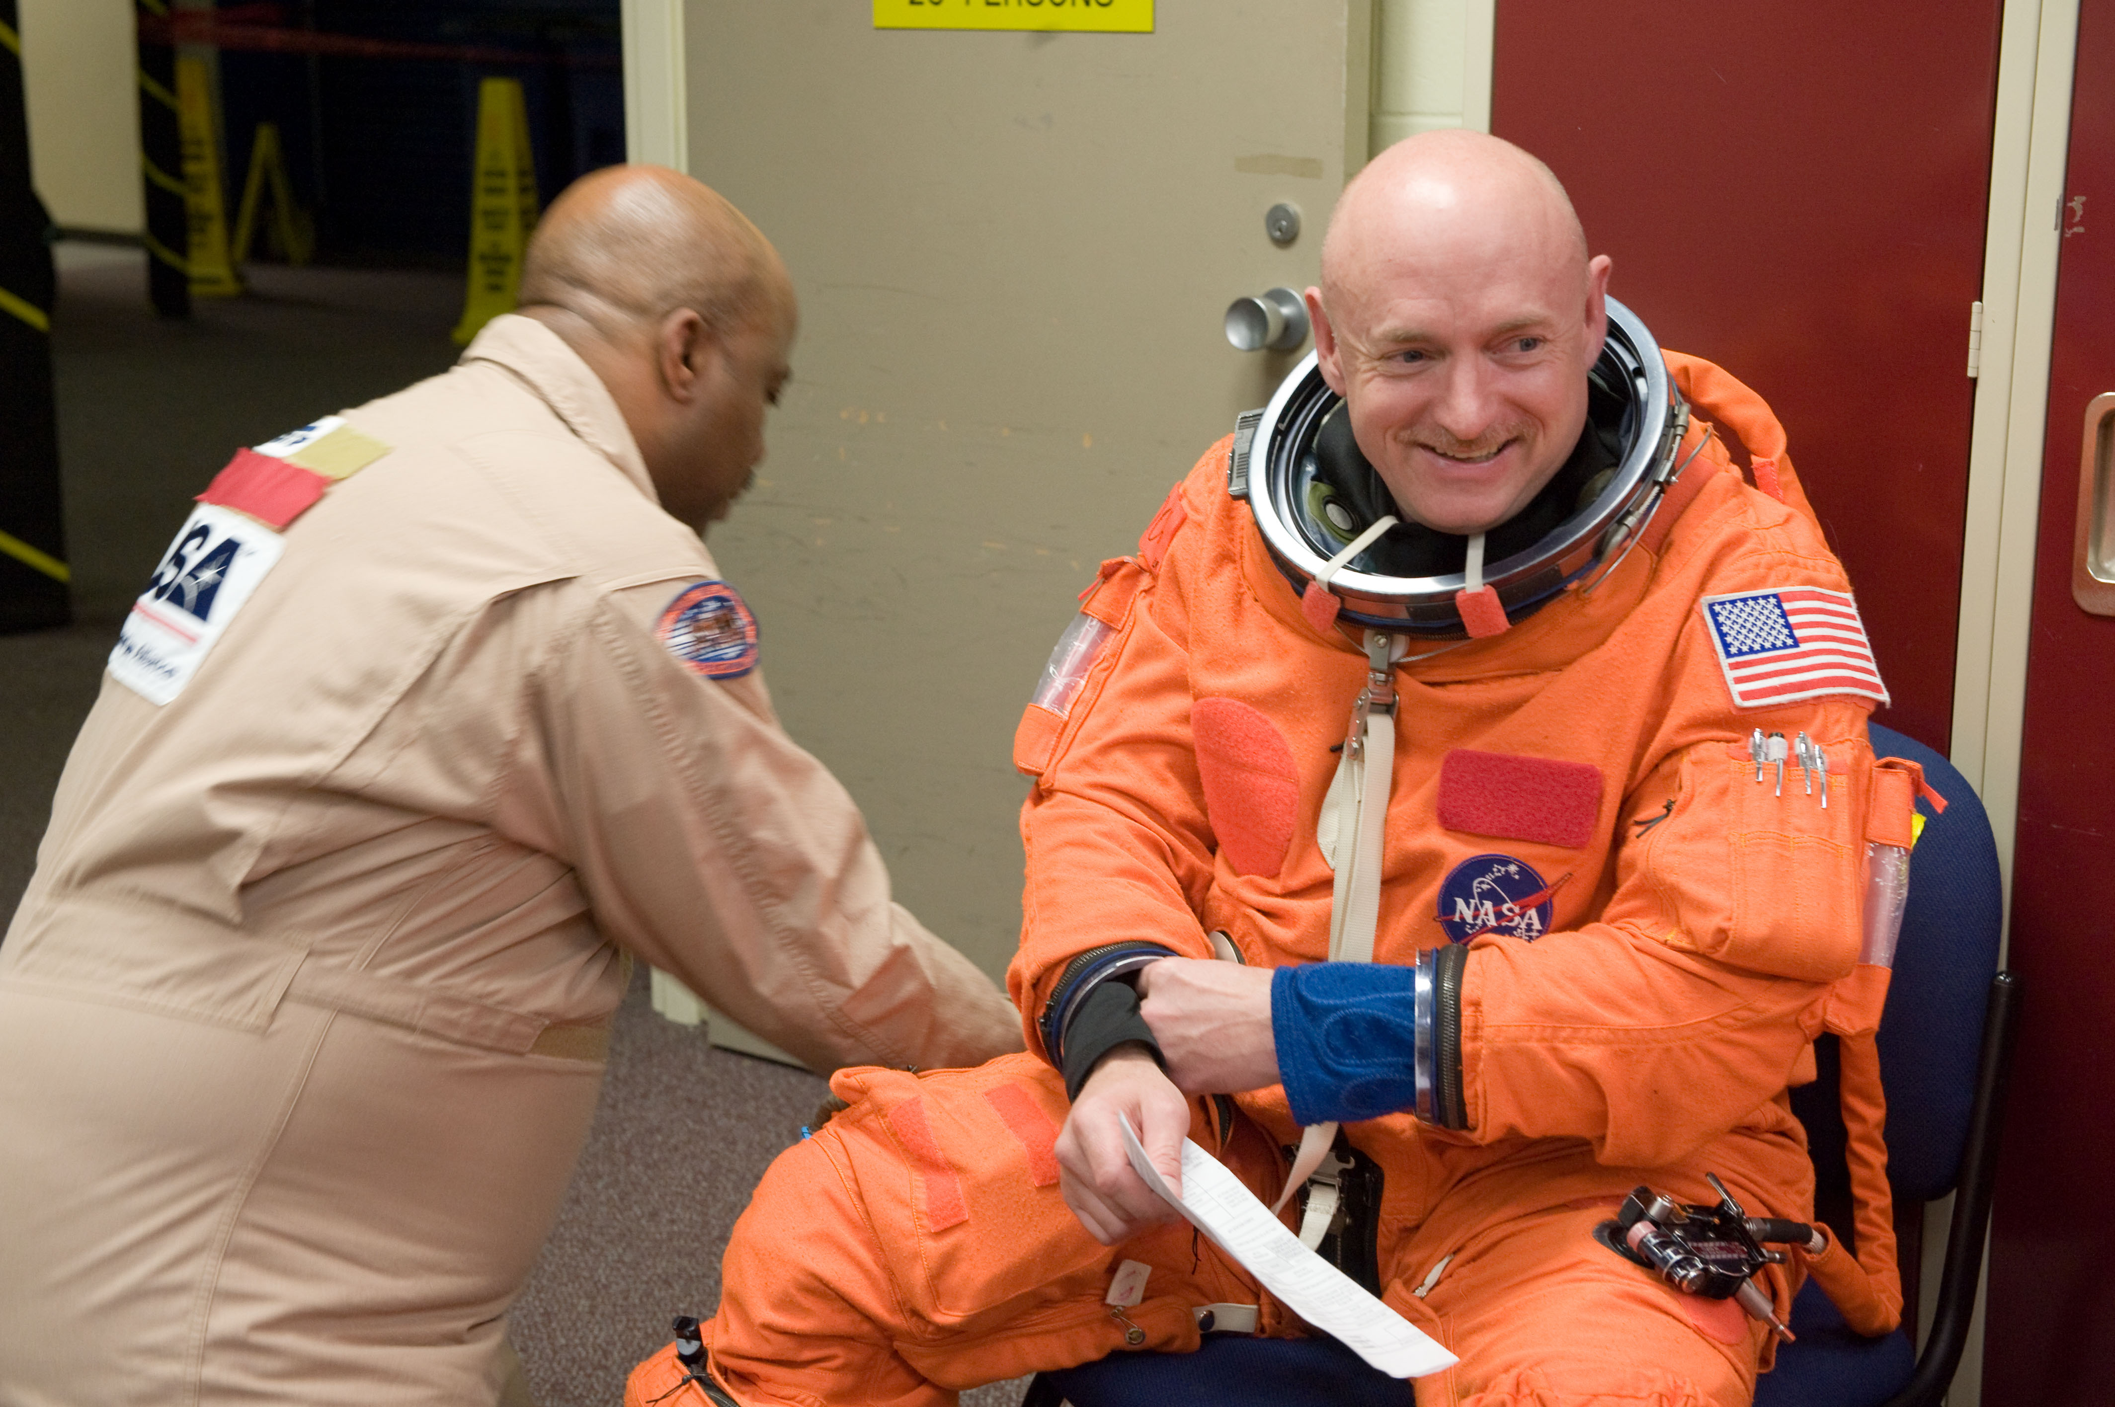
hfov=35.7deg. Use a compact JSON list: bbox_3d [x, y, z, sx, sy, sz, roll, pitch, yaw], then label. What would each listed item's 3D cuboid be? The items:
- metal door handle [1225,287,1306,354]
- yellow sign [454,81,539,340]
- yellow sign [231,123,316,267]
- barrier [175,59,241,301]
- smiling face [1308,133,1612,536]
[{"bbox_3d":[0.222,-0.404,3.469,0.064,0.064,0.077,10,17,35],"label":"metal door handle"},{"bbox_3d":[-1.917,-1.718,11.443,0.310,0.914,0.310,4,14,16],"label":"yellow sign"},{"bbox_3d":[-3.429,-2.229,14.328,0.320,0.620,0.290,0,13,-1],"label":"yellow sign"},{"bbox_3d":[-3.396,-2.086,12.993,0.310,0.914,0.310,-3,14,-14],"label":"barrier"},{"bbox_3d":[0.243,-0.229,1.990,0.180,0.232,0.205,-4,22,9],"label":"smiling face"}]

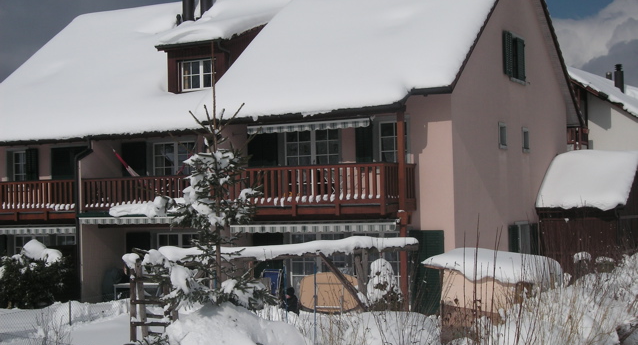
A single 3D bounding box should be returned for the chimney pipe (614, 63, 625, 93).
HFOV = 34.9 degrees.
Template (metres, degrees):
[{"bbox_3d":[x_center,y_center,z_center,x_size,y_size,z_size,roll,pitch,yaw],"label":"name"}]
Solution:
[{"bbox_3d":[14.668,-4.588,49.500,0.446,1.485,0.446,-2,-2,26],"label":"chimney pipe"}]

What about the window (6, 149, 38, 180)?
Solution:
[{"bbox_3d":[-9.480,-0.164,32.441,1.346,1.138,0.129,-2,-2,26],"label":"window"}]

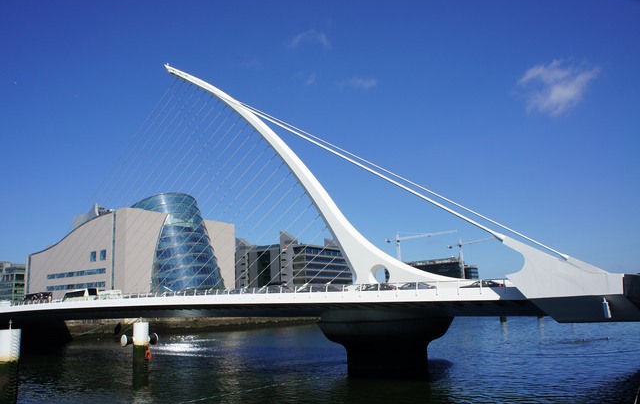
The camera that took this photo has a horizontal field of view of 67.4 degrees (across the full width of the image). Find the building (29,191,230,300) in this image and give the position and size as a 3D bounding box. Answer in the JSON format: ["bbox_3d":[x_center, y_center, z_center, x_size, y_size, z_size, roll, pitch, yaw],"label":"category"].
[{"bbox_3d":[-83.260,24.200,213.000,78.000,48.000,54.000,-7,-10,34],"label":"building"}]

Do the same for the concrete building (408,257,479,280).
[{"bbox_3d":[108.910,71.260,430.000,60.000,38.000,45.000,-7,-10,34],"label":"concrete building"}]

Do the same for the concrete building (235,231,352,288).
[{"bbox_3d":[-14.620,40.990,275.000,50.000,43.000,48.000,-7,-10,34],"label":"concrete building"}]

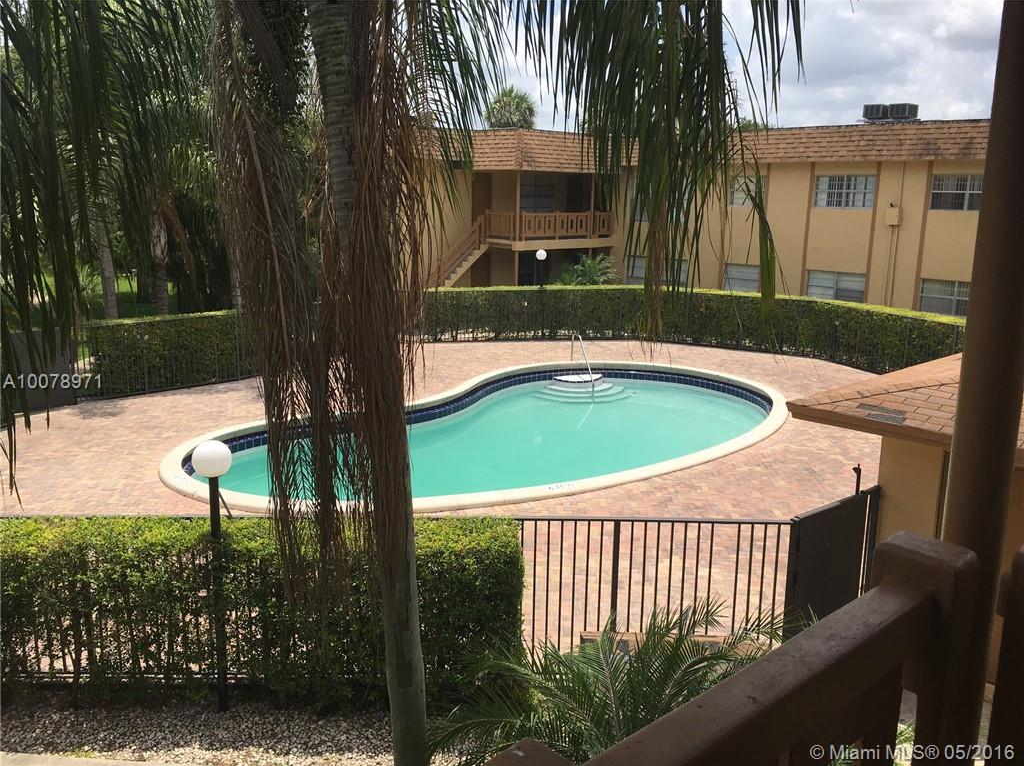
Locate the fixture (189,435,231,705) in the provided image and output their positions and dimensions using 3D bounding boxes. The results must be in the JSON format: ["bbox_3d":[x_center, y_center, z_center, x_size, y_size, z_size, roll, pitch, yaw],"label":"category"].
[{"bbox_3d":[-2.388,1.583,6.933,0.310,2.350,0.310,1,12,0],"label":"fixture"}]

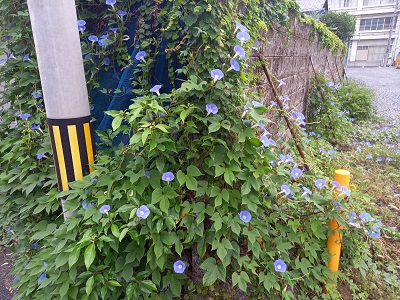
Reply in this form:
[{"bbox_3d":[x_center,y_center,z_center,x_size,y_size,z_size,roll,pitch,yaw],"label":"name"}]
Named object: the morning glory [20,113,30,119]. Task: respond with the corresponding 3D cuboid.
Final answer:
[{"bbox_3d":[-1.208,-0.232,2.000,0.068,0.045,0.068,34,30,18],"label":"morning glory"}]

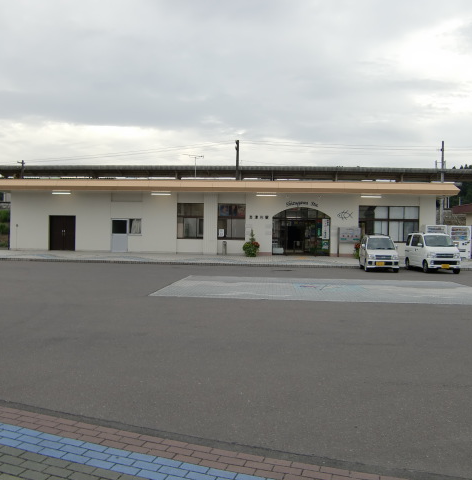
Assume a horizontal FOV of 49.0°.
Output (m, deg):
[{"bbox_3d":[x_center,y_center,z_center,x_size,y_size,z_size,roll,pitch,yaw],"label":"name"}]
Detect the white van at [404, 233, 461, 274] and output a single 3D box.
[{"bbox_3d":[9.140,0.550,24.200,1.475,1.840,3.395,1,1,2],"label":"white van"}]

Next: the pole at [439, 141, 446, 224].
[{"bbox_3d":[15.950,-3.400,40.000,0.320,8.500,0.320,1,1,4],"label":"pole"}]

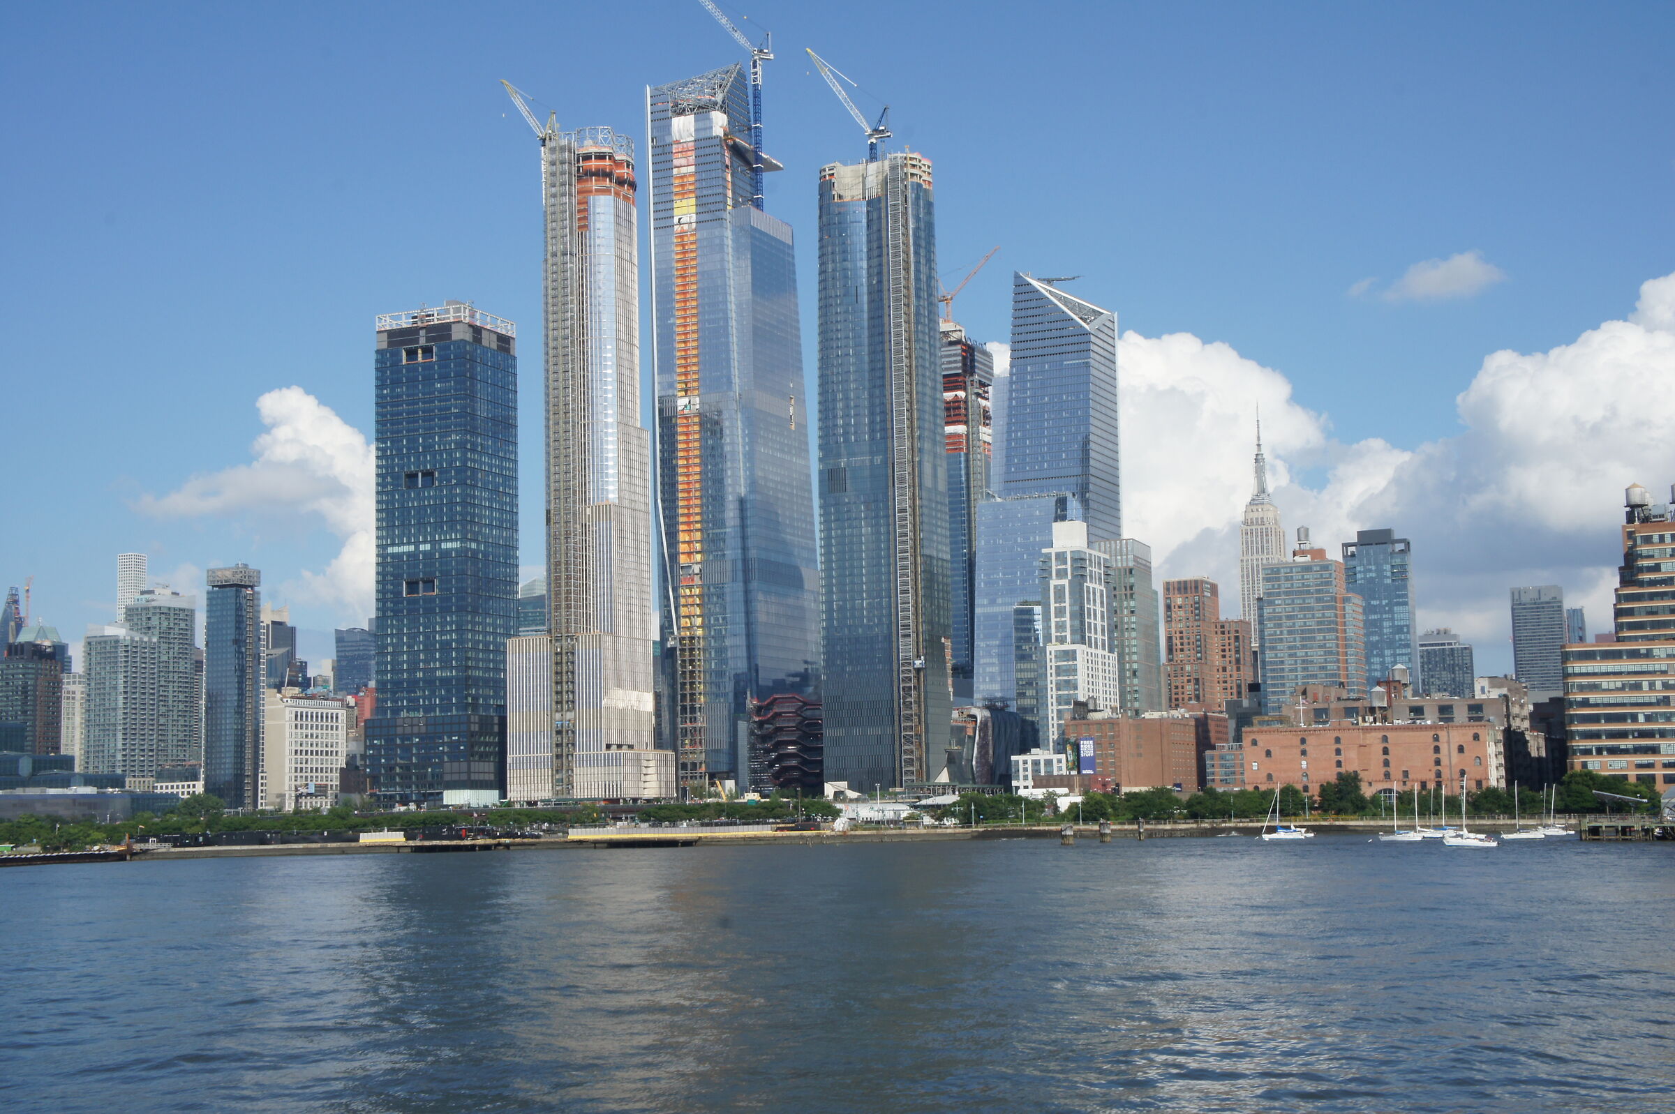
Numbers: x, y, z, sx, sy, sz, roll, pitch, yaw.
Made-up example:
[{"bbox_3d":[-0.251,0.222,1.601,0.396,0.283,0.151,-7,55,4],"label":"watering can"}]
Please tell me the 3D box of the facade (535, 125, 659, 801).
[{"bbox_3d":[-107.690,-39.210,1003.130,40.000,300.000,41.000,-4,-7,24],"label":"facade"}]

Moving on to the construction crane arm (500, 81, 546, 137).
[{"bbox_3d":[-144.910,-206.410,1026.600,30.270,34.700,3.000,-7,-9,41],"label":"construction crane arm"}]

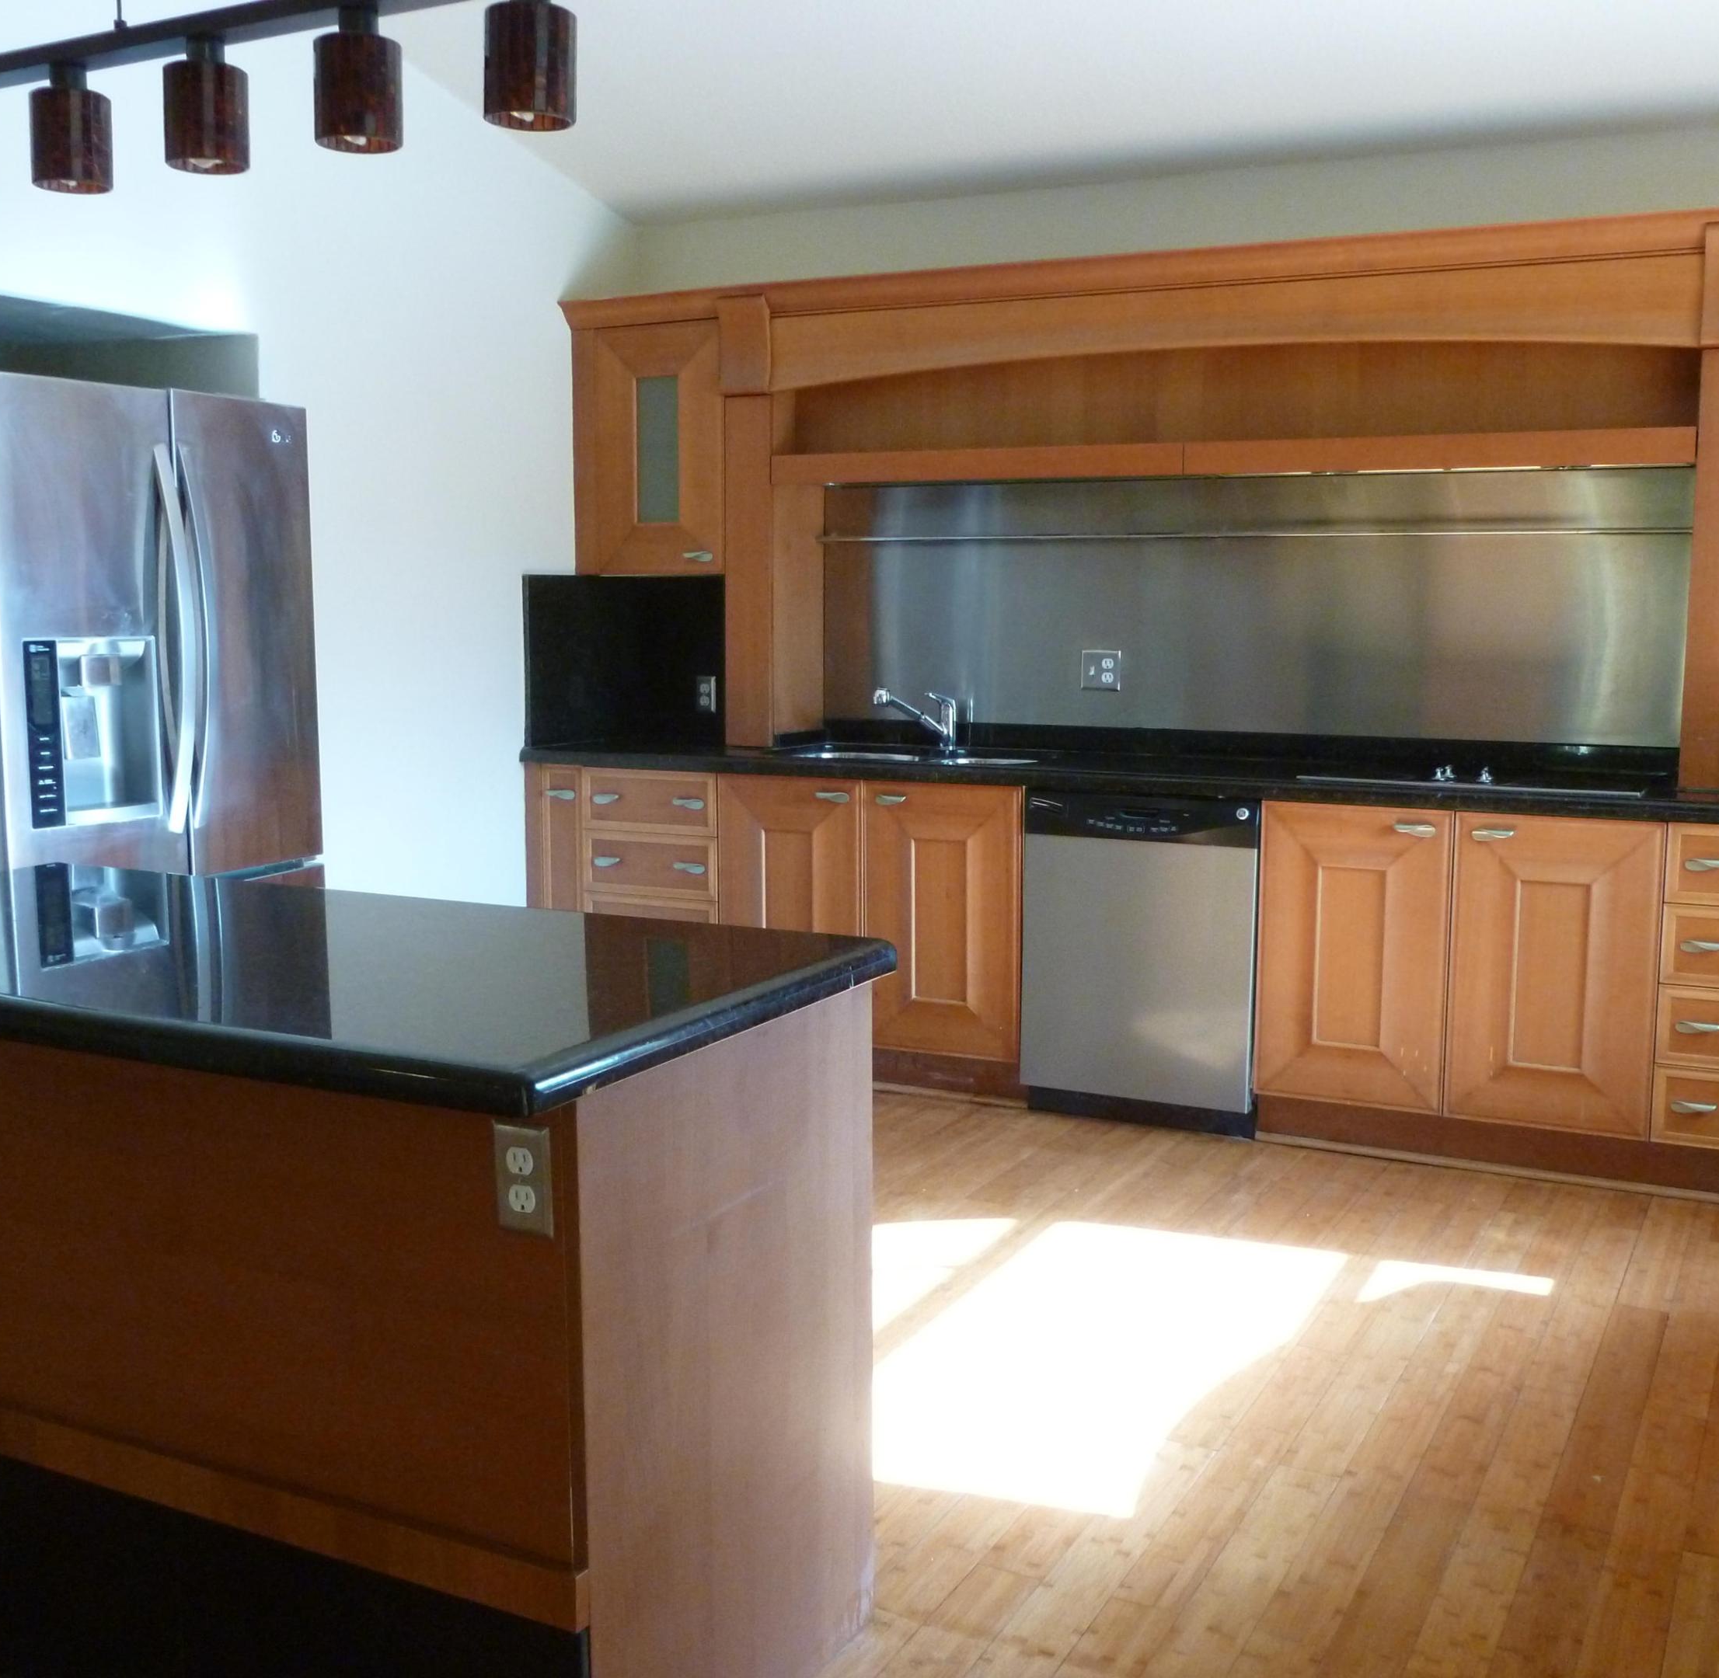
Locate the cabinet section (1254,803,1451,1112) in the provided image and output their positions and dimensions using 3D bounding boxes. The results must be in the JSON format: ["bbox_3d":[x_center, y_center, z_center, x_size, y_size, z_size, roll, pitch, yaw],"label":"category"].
[{"bbox_3d":[1.302,0.246,4.590,0.446,0.726,0.570,4,9,25],"label":"cabinet section"}]

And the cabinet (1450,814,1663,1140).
[{"bbox_3d":[1.713,0.273,4.417,0.449,0.727,0.615,4,9,25],"label":"cabinet"}]

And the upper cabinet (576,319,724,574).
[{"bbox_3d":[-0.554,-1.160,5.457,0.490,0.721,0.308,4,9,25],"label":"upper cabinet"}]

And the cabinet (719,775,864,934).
[{"bbox_3d":[-0.065,0.154,5.260,0.448,0.727,0.615,4,9,25],"label":"cabinet"}]

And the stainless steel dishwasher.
[{"bbox_3d":[0.823,0.289,4.833,0.603,0.864,0.605,4,9,25],"label":"stainless steel dishwasher"}]

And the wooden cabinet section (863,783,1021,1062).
[{"bbox_3d":[0.336,0.182,5.048,0.460,0.726,0.570,4,9,25],"label":"wooden cabinet section"}]

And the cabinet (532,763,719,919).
[{"bbox_3d":[-0.558,0.121,5.494,0.646,0.727,0.615,4,9,25],"label":"cabinet"}]

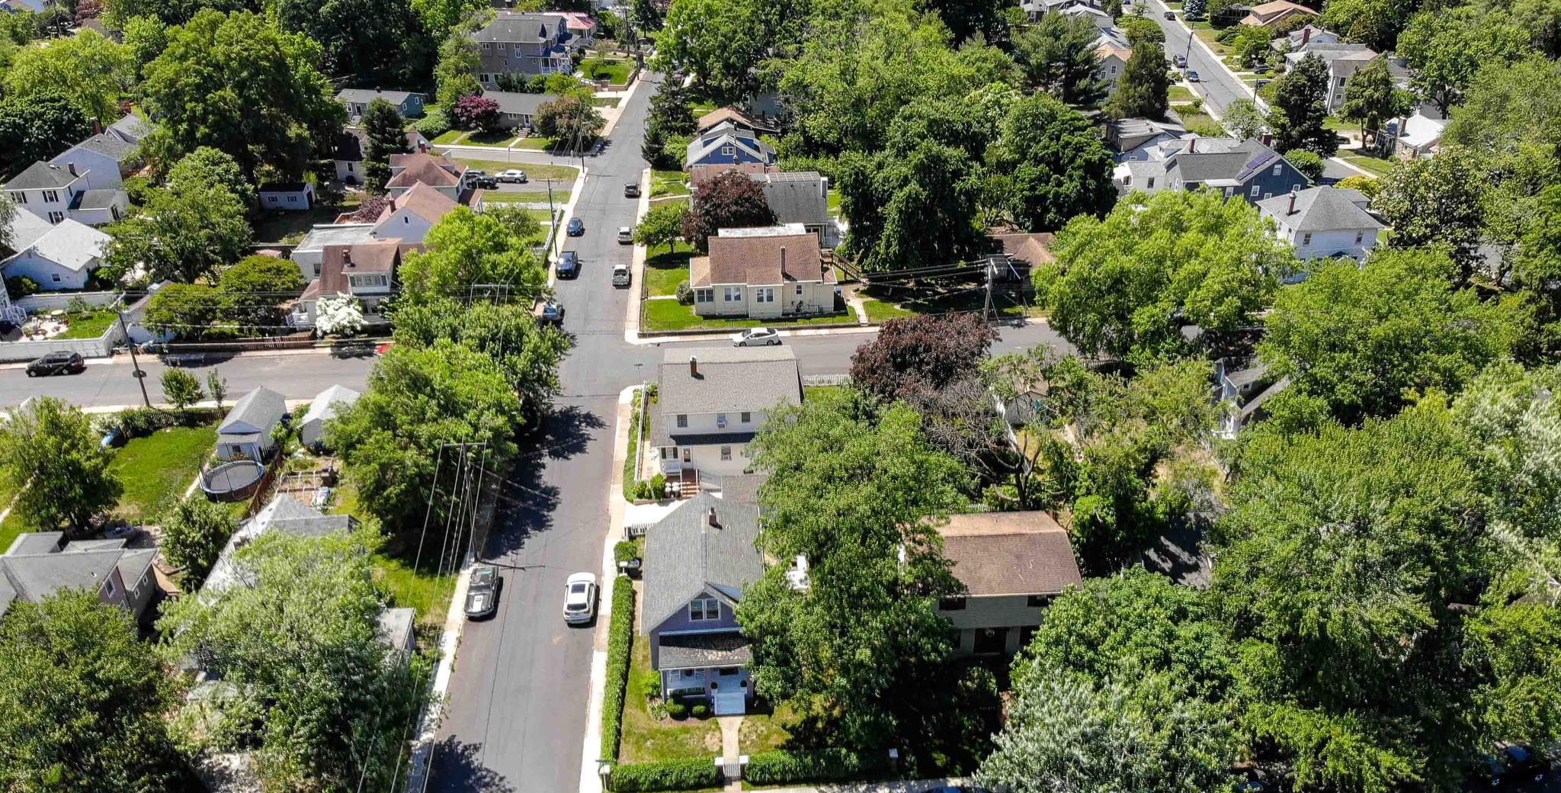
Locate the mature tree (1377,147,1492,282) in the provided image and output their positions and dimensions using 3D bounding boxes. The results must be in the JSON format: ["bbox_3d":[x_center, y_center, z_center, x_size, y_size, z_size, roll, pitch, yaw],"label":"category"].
[{"bbox_3d":[70.959,-20.187,118.192,12.660,13.920,12.660,0,29,0],"label":"mature tree"}]

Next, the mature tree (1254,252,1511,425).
[{"bbox_3d":[49.602,-4.717,89.679,18.600,14.200,16.500,-2,29,-4],"label":"mature tree"}]

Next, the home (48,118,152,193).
[{"bbox_3d":[-86.614,-30.551,140.524,8.900,7.900,14.500,-2,29,-4],"label":"home"}]

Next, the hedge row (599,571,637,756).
[{"bbox_3d":[-9.850,15.908,65.158,1.250,1.400,14.300,-2,29,-3],"label":"hedge row"}]

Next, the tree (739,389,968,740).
[{"bbox_3d":[3.500,9.282,57.762,11.600,20.200,11.200,0,29,0],"label":"tree"}]

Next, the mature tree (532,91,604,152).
[{"bbox_3d":[-30.100,-40.390,158.553,10.000,8.000,9.500,0,29,0],"label":"mature tree"}]

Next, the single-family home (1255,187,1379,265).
[{"bbox_3d":[57.286,-17.749,115.674,9.300,8.500,10.200,-2,29,-4],"label":"single-family home"}]

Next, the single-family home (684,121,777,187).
[{"bbox_3d":[-6.700,-32.619,145.140,11.500,7.200,9.400,-2,29,-3],"label":"single-family home"}]

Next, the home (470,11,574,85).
[{"bbox_3d":[-47.010,-65.001,203.216,17.375,11.800,10.000,1,29,3],"label":"home"}]

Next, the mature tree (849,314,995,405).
[{"bbox_3d":[12.642,-2.771,97.373,13.120,8.350,12.860,0,29,0],"label":"mature tree"}]

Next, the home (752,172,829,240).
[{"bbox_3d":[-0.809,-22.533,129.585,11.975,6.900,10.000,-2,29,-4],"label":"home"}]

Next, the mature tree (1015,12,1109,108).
[{"bbox_3d":[45.164,-54.524,175.791,14.600,15.200,13.600,-2,29,-4],"label":"mature tree"}]

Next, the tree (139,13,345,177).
[{"bbox_3d":[-73.594,-41.451,149.810,25.500,22.800,23.000,-2,29,-4],"label":"tree"}]

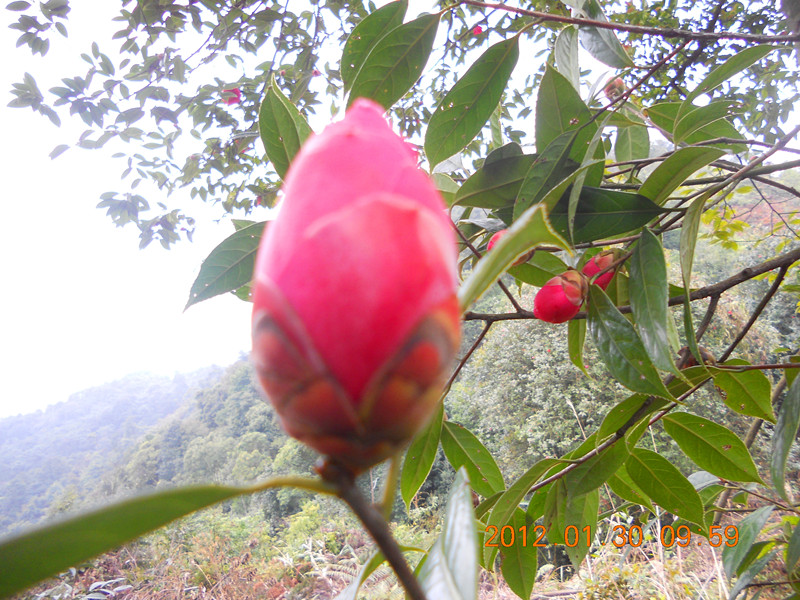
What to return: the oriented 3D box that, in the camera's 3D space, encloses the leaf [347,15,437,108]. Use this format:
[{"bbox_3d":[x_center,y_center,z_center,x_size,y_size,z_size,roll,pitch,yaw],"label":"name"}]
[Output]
[{"bbox_3d":[-0.007,-0.170,0.455,0.045,0.099,0.016,42,18,-11],"label":"leaf"}]

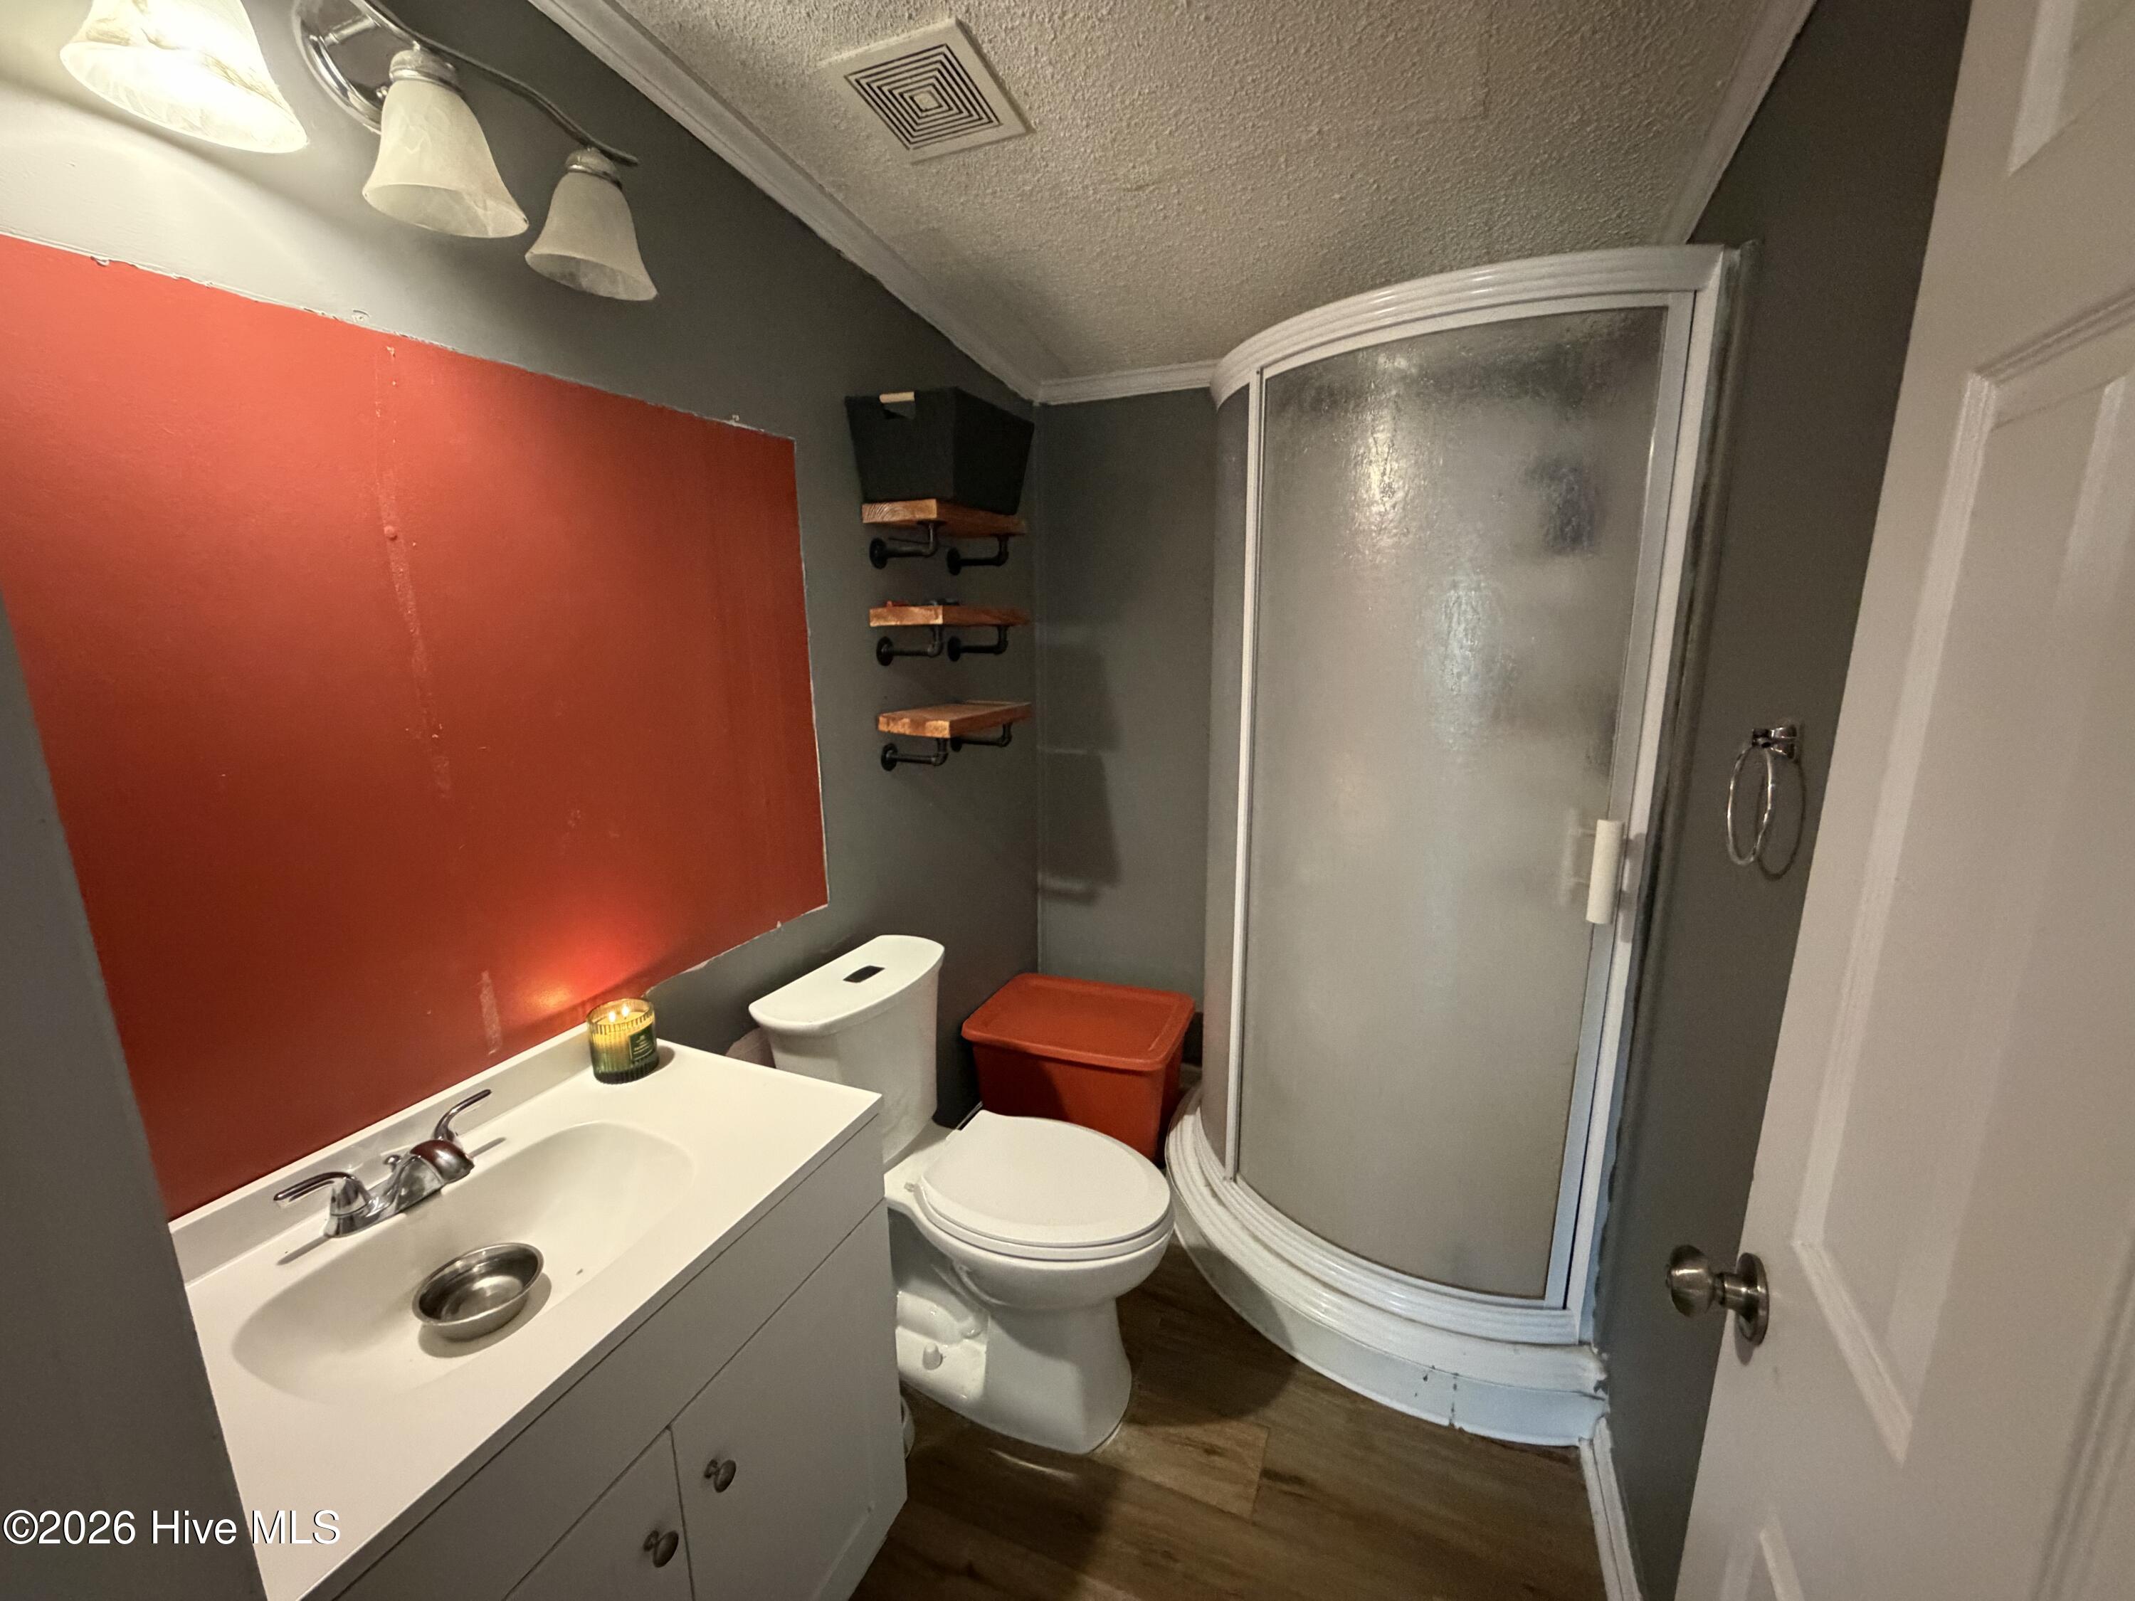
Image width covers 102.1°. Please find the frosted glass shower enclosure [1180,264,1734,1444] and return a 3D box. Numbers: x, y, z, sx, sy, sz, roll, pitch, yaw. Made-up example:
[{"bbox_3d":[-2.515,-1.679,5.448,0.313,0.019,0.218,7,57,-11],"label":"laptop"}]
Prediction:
[{"bbox_3d":[0.681,0.067,1.944,0.950,2.005,0.995,5,13,23],"label":"frosted glass shower enclosure"}]

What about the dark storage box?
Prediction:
[{"bbox_3d":[-0.261,-0.760,1.937,0.250,0.212,0.395,5,13,23],"label":"dark storage box"}]

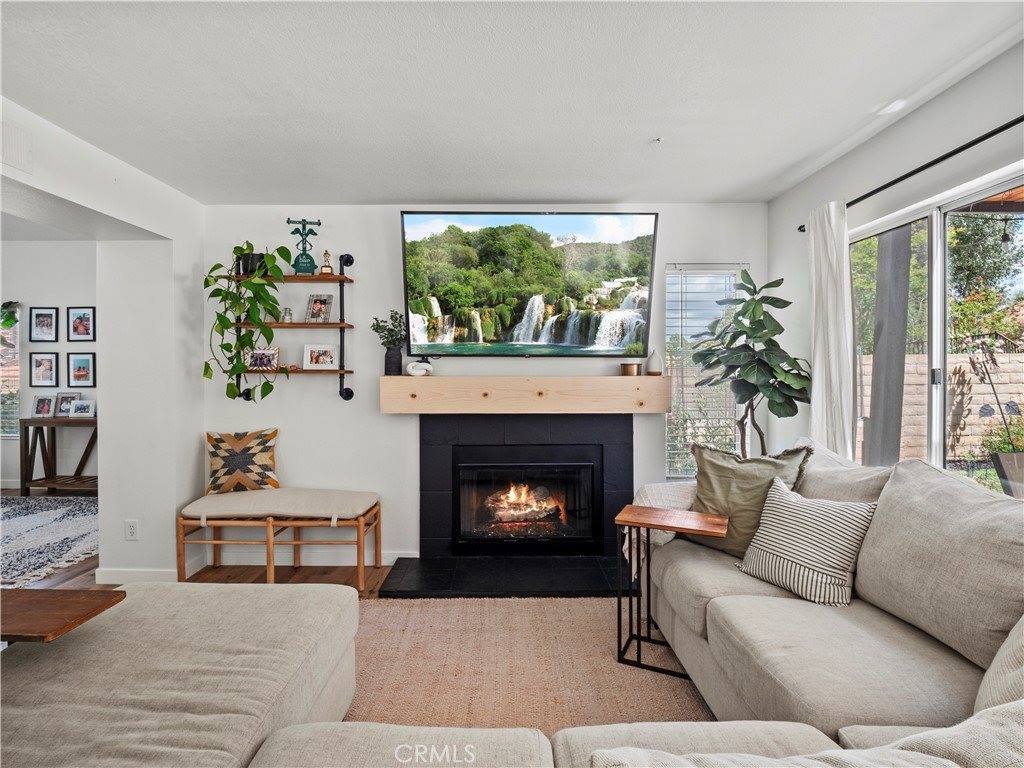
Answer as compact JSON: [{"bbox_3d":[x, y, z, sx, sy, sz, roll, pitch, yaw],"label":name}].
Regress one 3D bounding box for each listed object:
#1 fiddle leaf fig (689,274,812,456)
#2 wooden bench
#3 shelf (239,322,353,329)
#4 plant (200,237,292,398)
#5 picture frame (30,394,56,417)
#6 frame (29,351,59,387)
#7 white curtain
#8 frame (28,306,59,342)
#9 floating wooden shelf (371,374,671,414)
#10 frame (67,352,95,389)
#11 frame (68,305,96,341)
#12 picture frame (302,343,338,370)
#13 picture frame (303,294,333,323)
[{"bbox_3d":[1.364,0.283,2.730,0.630,1.860,0.600,0,1,0],"label":"fiddle leaf fig"},{"bbox_3d":[-1.420,0.968,2.970,1.120,0.510,0.380,0,1,0],"label":"wooden bench"},{"bbox_3d":[-1.433,-0.373,3.070,0.760,0.030,0.180,0,1,0],"label":"shelf"},{"bbox_3d":[-1.661,-0.398,2.990,0.500,0.980,0.300,0,1,0],"label":"plant"},{"bbox_3d":[-4.964,0.242,5.020,0.240,0.230,0.030,0,-10,-8],"label":"picture frame"},{"bbox_3d":[-5.109,-0.151,5.170,0.302,0.370,0.030,0,1,0],"label":"frame"},{"bbox_3d":[1.630,0.165,2.410,0.120,2.100,0.280,0,1,0],"label":"white curtain"},{"bbox_3d":[-5.109,-0.643,5.170,0.310,0.380,0.025,0,1,0],"label":"frame"},{"bbox_3d":[0.088,0.067,3.055,1.820,0.238,0.200,0,1,0],"label":"floating wooden shelf"},{"bbox_3d":[-4.698,-0.149,5.170,0.310,0.380,0.025,0,1,0],"label":"frame"},{"bbox_3d":[-4.697,-0.650,5.170,0.302,0.370,0.030,0,1,0],"label":"frame"},{"bbox_3d":[-1.234,-0.169,3.060,0.225,0.160,0.030,0,-9,-5],"label":"picture frame"},{"bbox_3d":[-1.247,-0.490,3.070,0.155,0.200,0.030,0,-17,-5],"label":"picture frame"}]

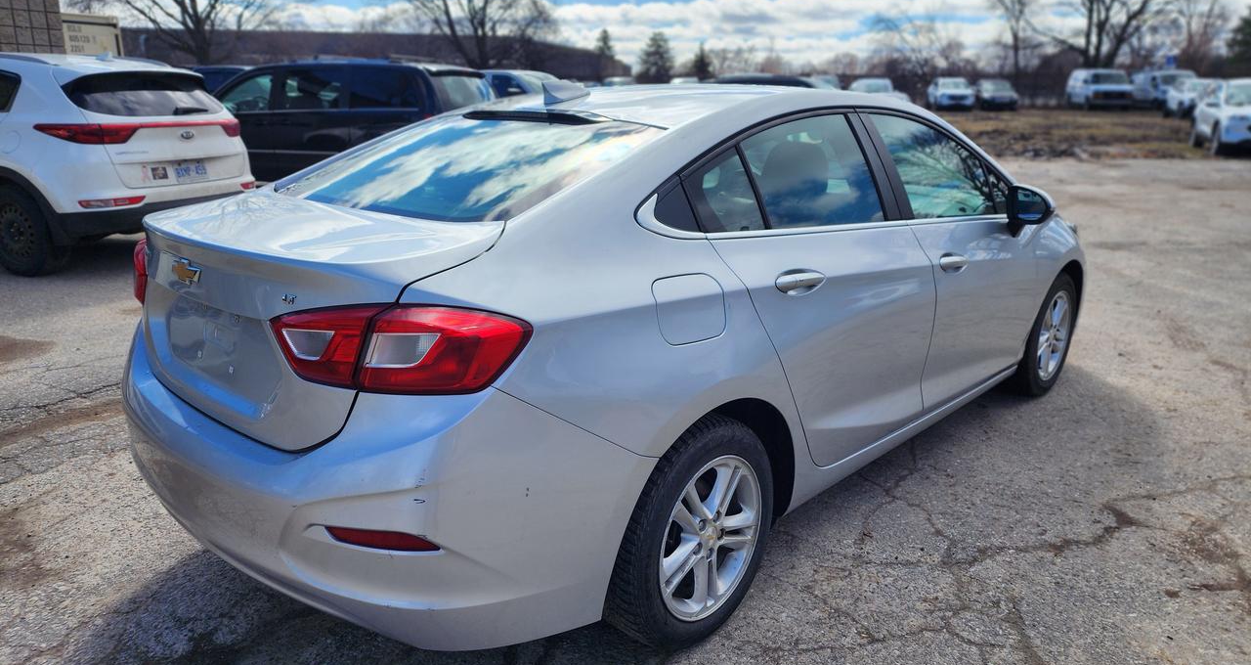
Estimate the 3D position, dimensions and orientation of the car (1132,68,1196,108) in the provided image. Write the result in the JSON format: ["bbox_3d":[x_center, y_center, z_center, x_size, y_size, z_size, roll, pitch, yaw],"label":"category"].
[{"bbox_3d":[32.305,-14.499,49.671,2.050,2.100,5.500,7,17,19],"label":"car"}]

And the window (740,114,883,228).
[{"bbox_3d":[0.559,-0.468,2.479,0.650,0.370,0.040,-16,-1,-44],"label":"window"}]

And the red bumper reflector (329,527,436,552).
[{"bbox_3d":[-0.484,0.400,1.629,0.240,0.055,0.050,5,17,13],"label":"red bumper reflector"}]

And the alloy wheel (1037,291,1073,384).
[{"bbox_3d":[2.061,0.001,4.133,0.160,0.445,0.445,16,22,42],"label":"alloy wheel"}]

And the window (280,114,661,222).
[{"bbox_3d":[-0.485,-0.517,2.430,1.200,0.080,0.670,16,44,42],"label":"window"}]

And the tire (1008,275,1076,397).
[{"bbox_3d":[2.039,-0.005,4.153,0.210,0.635,0.635,16,22,42],"label":"tire"}]

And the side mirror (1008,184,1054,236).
[{"bbox_3d":[1.565,-0.476,3.209,0.190,0.175,0.130,16,22,41],"label":"side mirror"}]

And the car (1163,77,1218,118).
[{"bbox_3d":[25.808,-10.630,37.815,1.850,1.650,4.500,8,18,23],"label":"car"}]

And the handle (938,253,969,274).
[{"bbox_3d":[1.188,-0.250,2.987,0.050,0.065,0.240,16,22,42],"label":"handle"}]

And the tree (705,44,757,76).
[{"bbox_3d":[13.868,-34.225,108.931,6.800,5.600,6.500,1,16,0],"label":"tree"}]

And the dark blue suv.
[{"bbox_3d":[-4.535,-3.103,12.575,5.100,1.750,1.950,5,17,16],"label":"dark blue suv"}]

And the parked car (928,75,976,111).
[{"bbox_3d":[16.771,-12.346,42.946,1.850,1.630,4.600,5,17,14],"label":"parked car"}]

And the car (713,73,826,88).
[{"bbox_3d":[4.045,-6.466,23.814,4.700,1.720,1.850,3,17,10],"label":"car"}]

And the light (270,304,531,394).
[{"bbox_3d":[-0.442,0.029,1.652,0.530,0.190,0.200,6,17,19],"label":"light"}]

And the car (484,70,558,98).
[{"bbox_3d":[-2.172,-4.514,17.299,4.700,1.730,1.880,14,21,38],"label":"car"}]

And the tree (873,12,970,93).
[{"bbox_3d":[24.118,-22.007,67.558,7.300,6.400,7.000,1,16,0],"label":"tree"}]

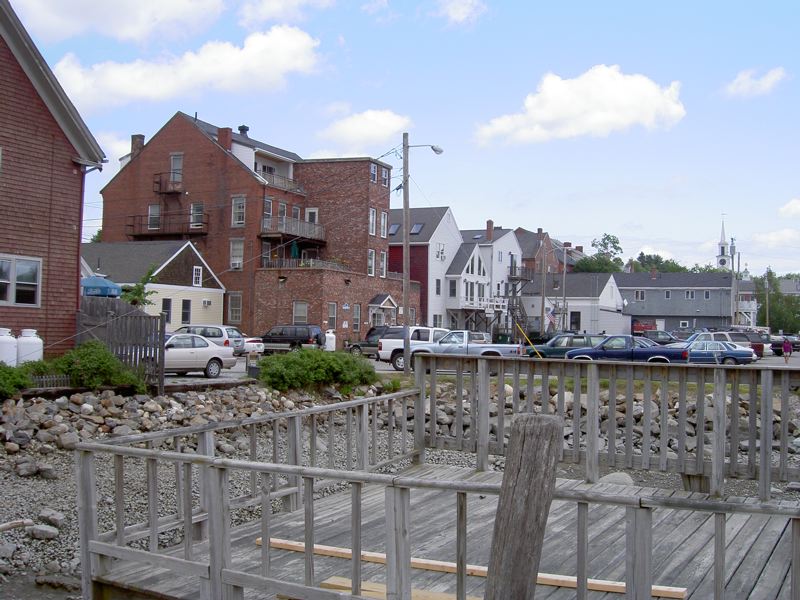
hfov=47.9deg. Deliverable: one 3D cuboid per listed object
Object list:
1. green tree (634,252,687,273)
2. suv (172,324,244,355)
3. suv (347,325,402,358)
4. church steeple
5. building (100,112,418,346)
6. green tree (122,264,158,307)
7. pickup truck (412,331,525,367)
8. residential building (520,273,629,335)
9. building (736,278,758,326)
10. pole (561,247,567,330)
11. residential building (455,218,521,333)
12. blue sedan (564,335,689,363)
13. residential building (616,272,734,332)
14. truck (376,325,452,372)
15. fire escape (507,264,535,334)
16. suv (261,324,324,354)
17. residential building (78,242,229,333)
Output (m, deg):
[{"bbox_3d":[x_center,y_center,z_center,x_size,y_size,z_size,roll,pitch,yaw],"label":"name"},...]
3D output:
[{"bbox_3d":[43.354,-2.907,152.000,8.500,9.500,8.000,1,-2,16],"label":"green tree"},{"bbox_3d":[-10.200,2.109,44.800,4.700,1.720,1.870,1,-2,18],"label":"suv"},{"bbox_3d":[-0.502,2.316,48.151,4.650,1.770,1.820,0,-2,25],"label":"suv"},{"bbox_3d":[93.321,-15.870,260.000,4.000,17.000,4.000,1,-2,21],"label":"church steeple"},{"bbox_3d":[-11.014,-4.983,74.369,20.300,17.700,16.600,0,-2,25],"label":"building"},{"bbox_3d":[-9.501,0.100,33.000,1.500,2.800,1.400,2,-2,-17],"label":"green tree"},{"bbox_3d":[2.653,2.101,35.453,4.500,1.700,1.750,1,-2,12],"label":"pickup truck"},{"bbox_3d":[18.831,0.730,98.378,10.000,7.100,12.000,0,-2,25],"label":"residential building"},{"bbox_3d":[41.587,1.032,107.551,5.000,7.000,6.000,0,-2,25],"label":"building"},{"bbox_3d":[14.037,-0.090,77.000,0.300,9.120,0.300,1,-2,0],"label":"pole"},{"bbox_3d":[7.069,-1.594,91.139,8.500,12.400,11.000,0,-2,25],"label":"residential building"},{"bbox_3d":[8.552,2.216,34.253,4.600,1.660,1.750,1,-2,12],"label":"blue sedan"},{"bbox_3d":[31.751,0.528,103.373,13.000,7.500,8.500,0,-2,25],"label":"residential building"},{"bbox_3d":[1.557,2.121,38.900,5.200,1.880,1.950,1,-2,5],"label":"truck"},{"bbox_3d":[10.295,0.529,77.000,2.200,7.120,3.000,0,-2,26],"label":"fire escape"},{"bbox_3d":[-6.555,2.355,51.647,4.350,1.740,1.750,0,-2,25],"label":"suv"},{"bbox_3d":[-17.500,-0.183,56.600,10.000,6.670,7.600,1,-2,25],"label":"residential building"}]

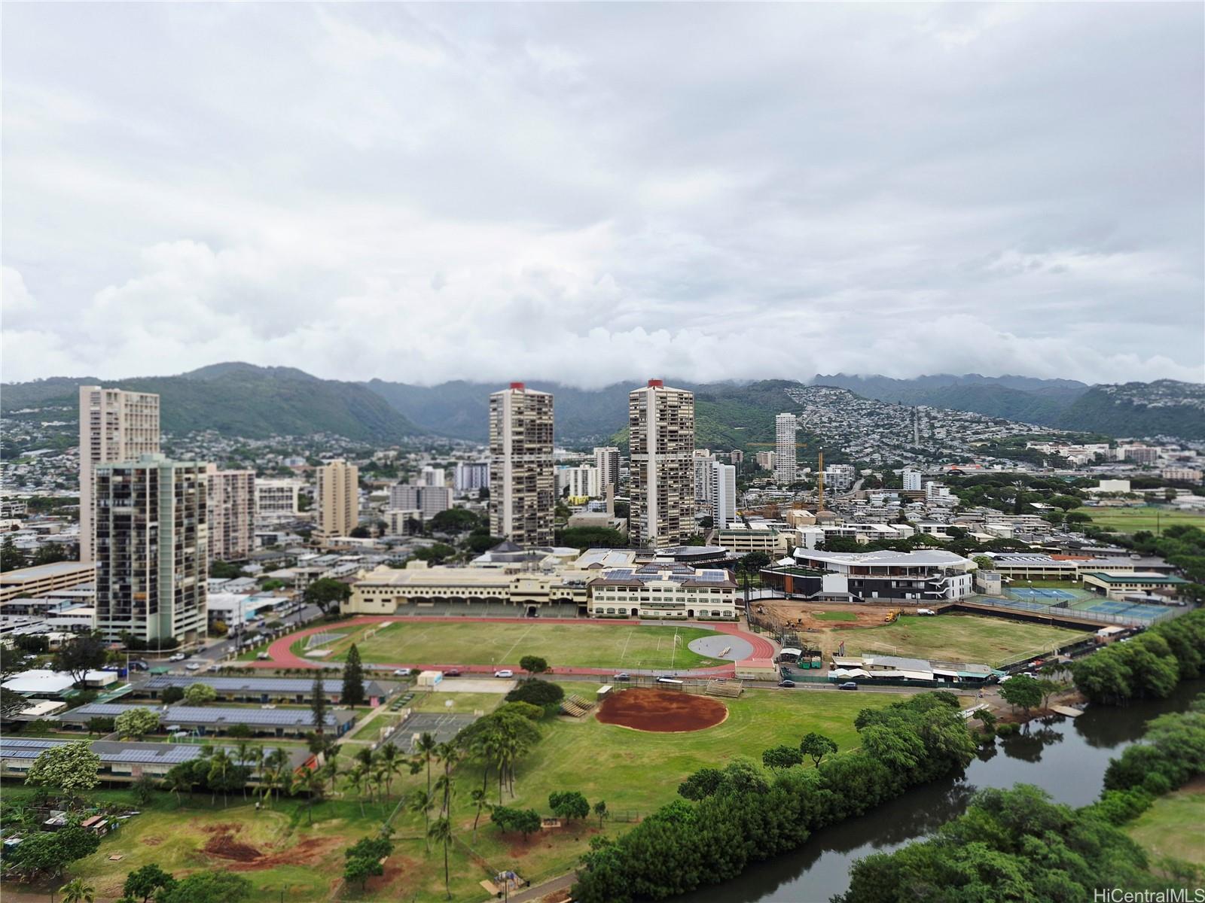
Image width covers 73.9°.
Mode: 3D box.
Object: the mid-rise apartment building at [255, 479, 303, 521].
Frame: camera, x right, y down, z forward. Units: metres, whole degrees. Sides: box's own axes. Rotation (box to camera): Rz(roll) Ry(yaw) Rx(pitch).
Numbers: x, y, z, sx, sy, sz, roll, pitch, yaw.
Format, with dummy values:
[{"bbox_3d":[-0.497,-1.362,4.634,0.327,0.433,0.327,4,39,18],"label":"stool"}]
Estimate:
[{"bbox_3d":[-322.020,48.140,795.000,42.000,41.130,20.000,0,0,-3],"label":"mid-rise apartment building"}]

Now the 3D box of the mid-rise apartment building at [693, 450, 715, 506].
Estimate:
[{"bbox_3d":[115.450,31.120,905.000,25.000,65.440,18.000,0,0,-15],"label":"mid-rise apartment building"}]

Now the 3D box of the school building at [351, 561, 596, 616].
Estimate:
[{"bbox_3d":[-54.750,59.620,347.830,102.000,16.500,35.000,0,0,5],"label":"school building"}]

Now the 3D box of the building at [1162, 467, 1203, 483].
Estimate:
[{"bbox_3d":[847.407,35.079,1170.000,24.000,20.000,42.000,0,0,-35],"label":"building"}]

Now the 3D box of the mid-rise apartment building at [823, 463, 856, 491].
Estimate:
[{"bbox_3d":[328.890,35.890,1110.000,43.000,36.540,30.000,0,0,5],"label":"mid-rise apartment building"}]

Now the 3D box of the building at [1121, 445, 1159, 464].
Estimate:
[{"bbox_3d":[1041.534,7.290,1550.000,60.000,34.000,22.000,-1,0,30],"label":"building"}]

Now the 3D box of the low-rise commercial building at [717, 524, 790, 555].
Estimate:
[{"bbox_3d":[96.100,58.000,516.830,42.000,19.000,34.000,0,0,5],"label":"low-rise commercial building"}]

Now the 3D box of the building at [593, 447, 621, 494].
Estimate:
[{"bbox_3d":[7.663,29.259,1185.000,28.000,70.000,27.000,-1,0,30],"label":"building"}]

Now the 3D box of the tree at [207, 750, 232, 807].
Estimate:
[{"bbox_3d":[-72.380,62.100,152.100,4.830,10.990,4.830,0,0,0],"label":"tree"}]

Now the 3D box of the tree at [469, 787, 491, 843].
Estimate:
[{"bbox_3d":[-20.840,62.660,137.530,3.560,9.370,3.560,0,0,0],"label":"tree"}]

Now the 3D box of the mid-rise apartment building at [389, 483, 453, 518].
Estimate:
[{"bbox_3d":[-167.648,47.534,743.821,55.700,33.500,15.000,0,0,7],"label":"mid-rise apartment building"}]

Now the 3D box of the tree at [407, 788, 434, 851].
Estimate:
[{"bbox_3d":[-29.915,60.801,132.170,4.350,10.490,4.350,0,0,6],"label":"tree"}]

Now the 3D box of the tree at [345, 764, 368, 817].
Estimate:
[{"bbox_3d":[-45.170,62.610,147.700,4.170,9.720,4.170,0,0,0],"label":"tree"}]

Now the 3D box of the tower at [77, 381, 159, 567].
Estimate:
[{"bbox_3d":[-273.470,16.550,454.410,15.500,105.000,38.000,0,0,17],"label":"tower"}]

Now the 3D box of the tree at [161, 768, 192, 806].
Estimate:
[{"bbox_3d":[-79.831,62.964,150.213,5.830,7.060,5.830,0,0,6],"label":"tree"}]

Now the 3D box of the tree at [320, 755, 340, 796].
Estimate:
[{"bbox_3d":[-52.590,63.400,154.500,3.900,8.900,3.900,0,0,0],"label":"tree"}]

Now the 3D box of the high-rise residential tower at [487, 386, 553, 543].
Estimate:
[{"bbox_3d":[-56.240,10.750,554.180,32.500,115.000,32.500,0,0,-30],"label":"high-rise residential tower"}]

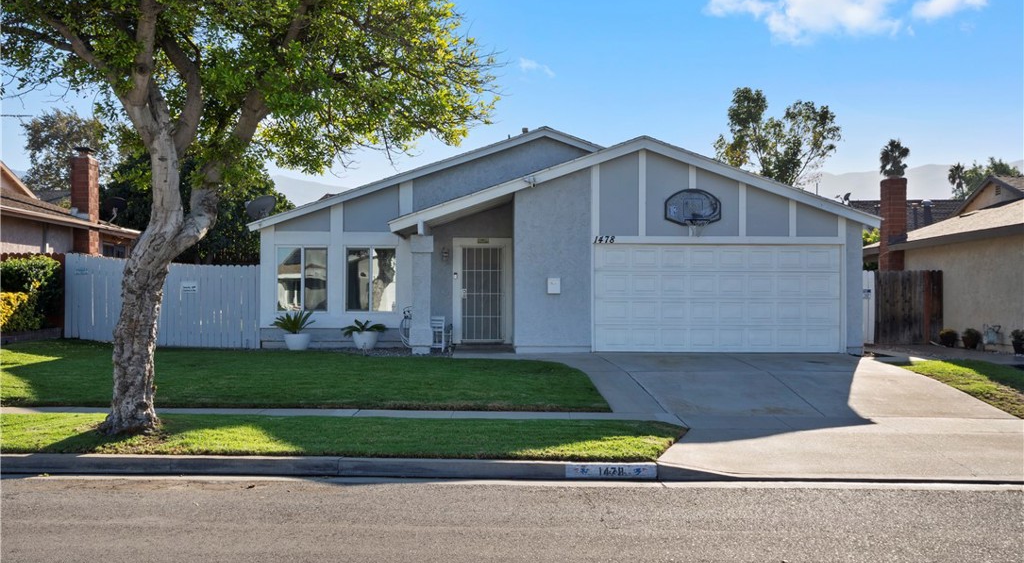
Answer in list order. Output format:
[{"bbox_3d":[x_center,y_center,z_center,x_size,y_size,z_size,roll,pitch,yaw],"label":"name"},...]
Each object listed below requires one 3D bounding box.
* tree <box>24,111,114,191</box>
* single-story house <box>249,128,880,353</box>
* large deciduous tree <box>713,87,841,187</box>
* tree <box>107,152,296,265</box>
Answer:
[{"bbox_3d":[-22.900,-4.000,52.000,5.800,9.800,5.600,0,0,2],"label":"tree"},{"bbox_3d":[1.050,-0.900,25.200,12.500,4.630,11.500,0,0,2],"label":"single-story house"},{"bbox_3d":[11.200,-3.700,42.000,5.500,9.100,5.200,0,0,2],"label":"large deciduous tree"},{"bbox_3d":[-9.300,-1.350,30.500,6.200,5.300,5.600,0,0,2],"label":"tree"}]

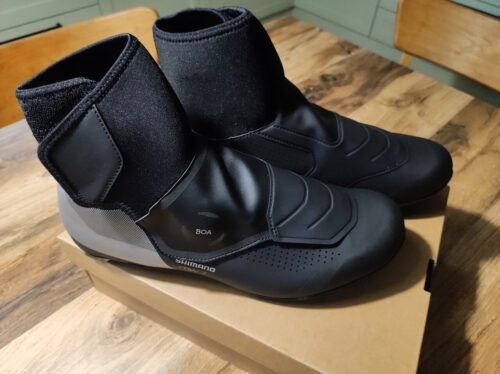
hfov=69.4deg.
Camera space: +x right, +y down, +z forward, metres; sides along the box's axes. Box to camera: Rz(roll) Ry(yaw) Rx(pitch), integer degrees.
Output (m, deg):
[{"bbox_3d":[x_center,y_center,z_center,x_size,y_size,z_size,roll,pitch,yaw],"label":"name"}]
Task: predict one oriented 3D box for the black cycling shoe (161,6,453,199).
[{"bbox_3d":[0.059,-0.071,0.338,0.292,0.178,0.108,8,49,5],"label":"black cycling shoe"}]

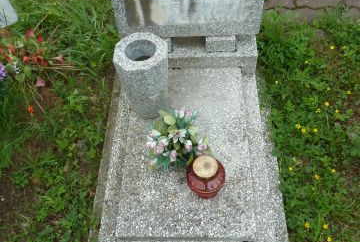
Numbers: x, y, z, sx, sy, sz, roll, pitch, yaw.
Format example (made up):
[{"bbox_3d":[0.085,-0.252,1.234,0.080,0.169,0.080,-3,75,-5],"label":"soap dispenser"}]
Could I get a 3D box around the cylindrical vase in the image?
[{"bbox_3d":[-0.111,-0.140,1.167,0.164,0.271,0.164,-2,58,3],"label":"cylindrical vase"}]

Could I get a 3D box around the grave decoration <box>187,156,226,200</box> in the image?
[{"bbox_3d":[0.077,0.169,1.030,0.112,0.152,0.112,-1,58,3],"label":"grave decoration"}]

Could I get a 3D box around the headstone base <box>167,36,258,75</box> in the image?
[{"bbox_3d":[0.029,-0.264,1.283,0.480,0.099,0.177,-1,58,3],"label":"headstone base"}]

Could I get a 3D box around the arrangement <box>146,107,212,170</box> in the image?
[{"bbox_3d":[-0.002,0.059,1.115,0.209,0.134,0.198,-1,58,3],"label":"arrangement"}]

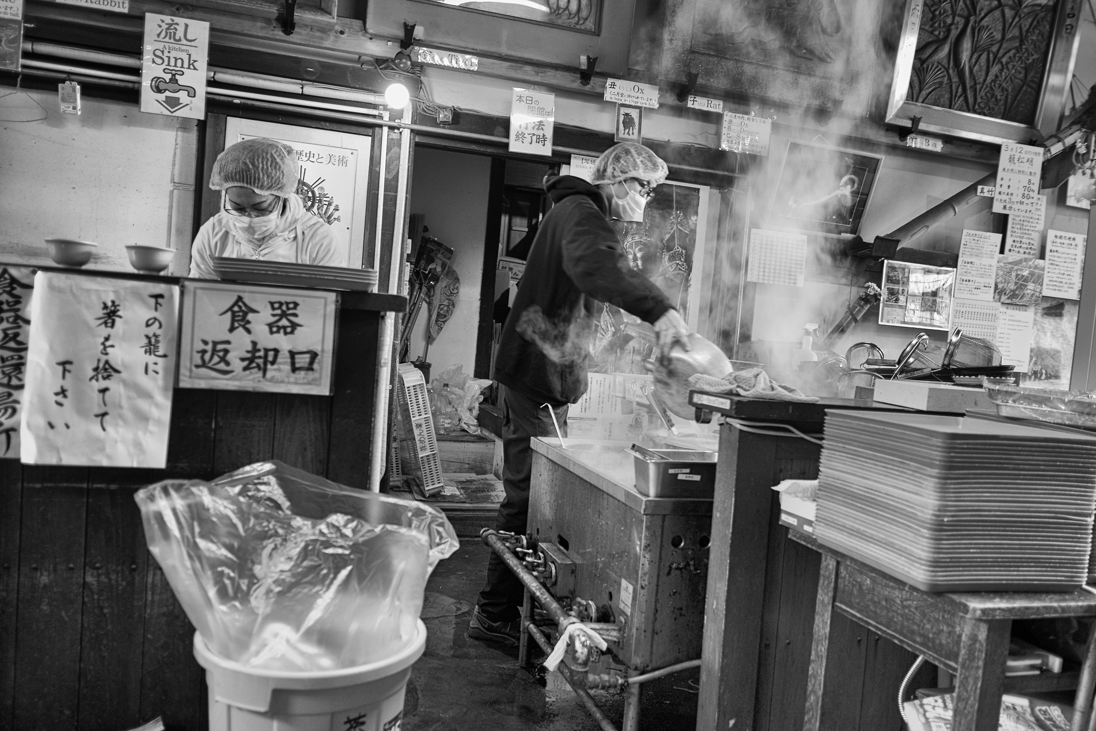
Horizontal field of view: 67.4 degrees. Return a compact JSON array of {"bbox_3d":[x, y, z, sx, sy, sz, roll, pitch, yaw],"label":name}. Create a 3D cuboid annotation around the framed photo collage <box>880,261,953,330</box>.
[{"bbox_3d":[2.029,-0.380,4.506,0.462,0.350,0.025,4,3,-15],"label":"framed photo collage"}]

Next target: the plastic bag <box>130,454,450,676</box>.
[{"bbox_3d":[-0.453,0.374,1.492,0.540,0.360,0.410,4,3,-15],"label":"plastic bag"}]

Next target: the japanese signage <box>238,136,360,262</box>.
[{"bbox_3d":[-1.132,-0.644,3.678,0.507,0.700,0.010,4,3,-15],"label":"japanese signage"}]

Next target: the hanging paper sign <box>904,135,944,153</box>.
[{"bbox_3d":[2.021,-1.185,4.406,0.228,0.060,0.010,4,3,-15],"label":"hanging paper sign"}]

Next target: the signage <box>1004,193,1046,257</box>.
[{"bbox_3d":[2.936,-0.856,5.046,0.270,0.367,0.010,4,3,-17],"label":"signage"}]

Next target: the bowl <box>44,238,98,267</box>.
[{"bbox_3d":[-1.229,-0.288,2.120,0.120,0.068,0.120,4,3,-15],"label":"bowl"}]

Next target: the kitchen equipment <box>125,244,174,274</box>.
[{"bbox_3d":[-0.853,-0.226,1.760,0.097,0.056,0.097,4,3,-17],"label":"kitchen equipment"}]

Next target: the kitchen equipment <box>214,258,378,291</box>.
[{"bbox_3d":[-0.590,-0.206,1.933,0.339,0.050,0.300,4,3,-17],"label":"kitchen equipment"}]

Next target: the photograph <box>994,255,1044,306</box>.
[{"bbox_3d":[2.682,-0.483,4.685,0.340,0.262,0.006,4,3,-15],"label":"photograph"}]

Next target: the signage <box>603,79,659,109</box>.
[{"bbox_3d":[0.442,-1.422,4.302,0.296,0.117,0.010,4,3,-17],"label":"signage"}]

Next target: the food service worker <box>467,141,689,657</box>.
[{"bbox_3d":[0.118,0.098,2.787,0.640,1.700,0.500,5,2,0],"label":"food service worker"}]

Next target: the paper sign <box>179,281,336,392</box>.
[{"bbox_3d":[-0.619,-0.057,1.767,0.316,0.227,0.010,4,3,-17],"label":"paper sign"}]

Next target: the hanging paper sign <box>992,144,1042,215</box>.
[{"bbox_3d":[2.802,-1.103,4.886,0.305,0.410,0.010,4,3,-17],"label":"hanging paper sign"}]

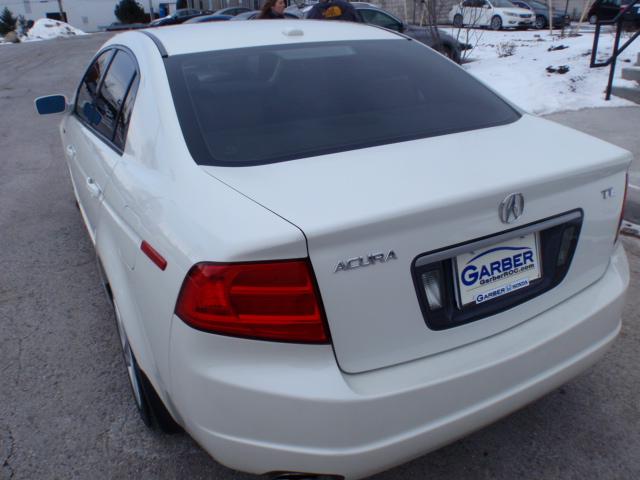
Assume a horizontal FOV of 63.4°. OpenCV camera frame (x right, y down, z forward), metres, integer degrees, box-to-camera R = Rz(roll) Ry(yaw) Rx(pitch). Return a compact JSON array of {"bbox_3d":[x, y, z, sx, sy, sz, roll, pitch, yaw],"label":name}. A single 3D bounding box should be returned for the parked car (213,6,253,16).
[{"bbox_3d":[-4.224,-11.470,27.298,4.600,1.460,1.800,-12,26,-20],"label":"parked car"}]

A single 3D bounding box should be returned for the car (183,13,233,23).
[{"bbox_3d":[-5.345,-10.048,24.796,4.600,1.450,1.800,-12,26,-20],"label":"car"}]

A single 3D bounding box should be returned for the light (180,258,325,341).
[{"bbox_3d":[-0.166,0.146,1.212,0.330,0.230,0.200,-9,25,-16],"label":"light"}]

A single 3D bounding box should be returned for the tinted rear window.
[{"bbox_3d":[0.085,-0.595,1.966,1.330,0.100,0.760,-14,49,-25],"label":"tinted rear window"}]

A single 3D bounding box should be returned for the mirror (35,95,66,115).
[{"bbox_3d":[-1.717,-0.867,3.310,0.210,0.130,0.120,-14,27,-25],"label":"mirror"}]

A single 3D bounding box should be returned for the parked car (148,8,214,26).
[{"bbox_3d":[-7.452,-12.265,29.302,4.650,1.480,1.800,-12,26,-20],"label":"parked car"}]

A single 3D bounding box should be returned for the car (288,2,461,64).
[{"bbox_3d":[0.870,-4.208,10.993,4.700,1.470,1.820,-11,25,-18],"label":"car"}]

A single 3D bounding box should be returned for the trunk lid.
[{"bbox_3d":[0.371,-0.048,1.650,1.270,0.460,0.630,-14,27,-25],"label":"trunk lid"}]

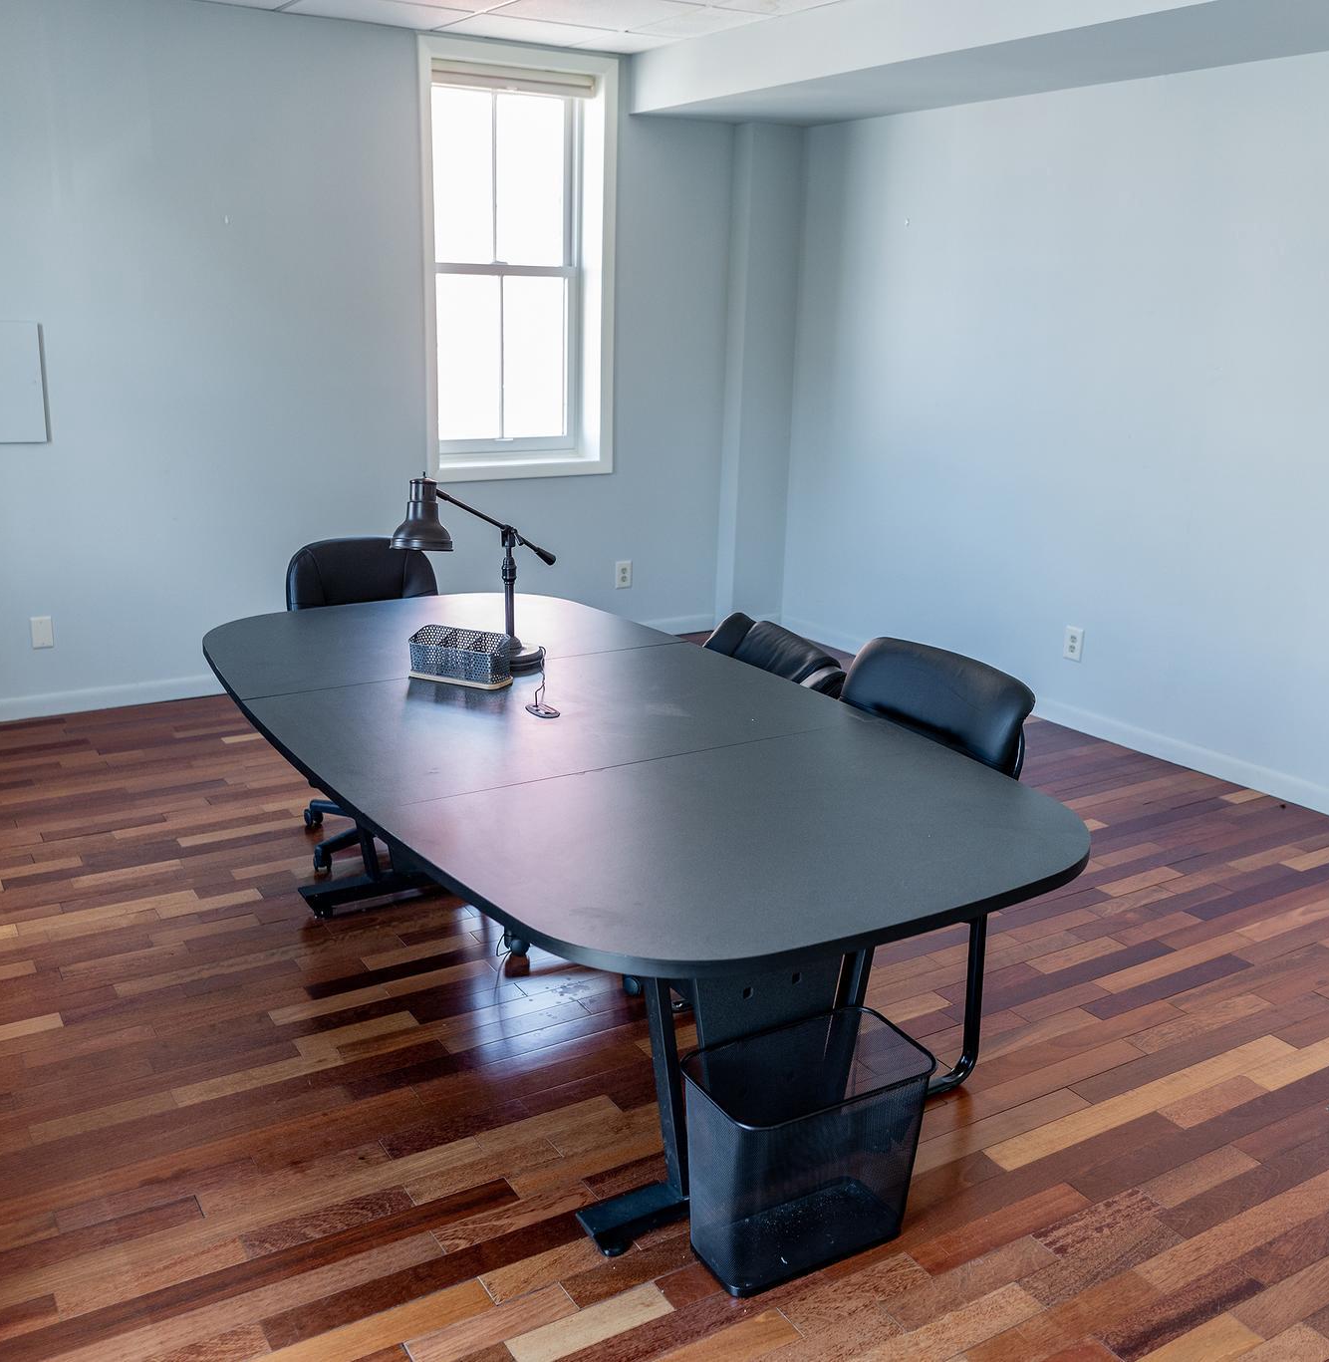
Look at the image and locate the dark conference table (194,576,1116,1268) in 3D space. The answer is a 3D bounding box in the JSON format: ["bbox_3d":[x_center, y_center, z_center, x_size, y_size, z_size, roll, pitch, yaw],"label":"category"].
[{"bbox_3d":[-0.235,0.410,3.127,1.174,0.742,2.437,-8,18,-31],"label":"dark conference table"}]

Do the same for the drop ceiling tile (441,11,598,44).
[{"bbox_3d":[-0.548,-2.603,5.431,0.601,0.020,0.451,-8,18,-31],"label":"drop ceiling tile"}]

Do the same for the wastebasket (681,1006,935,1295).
[{"bbox_3d":[0.249,0.830,2.388,0.432,0.352,0.272,-8,18,-31],"label":"wastebasket"}]

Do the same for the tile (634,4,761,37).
[{"bbox_3d":[0.126,-2.527,5.217,0.295,0.020,0.620,-8,18,-31],"label":"tile"}]

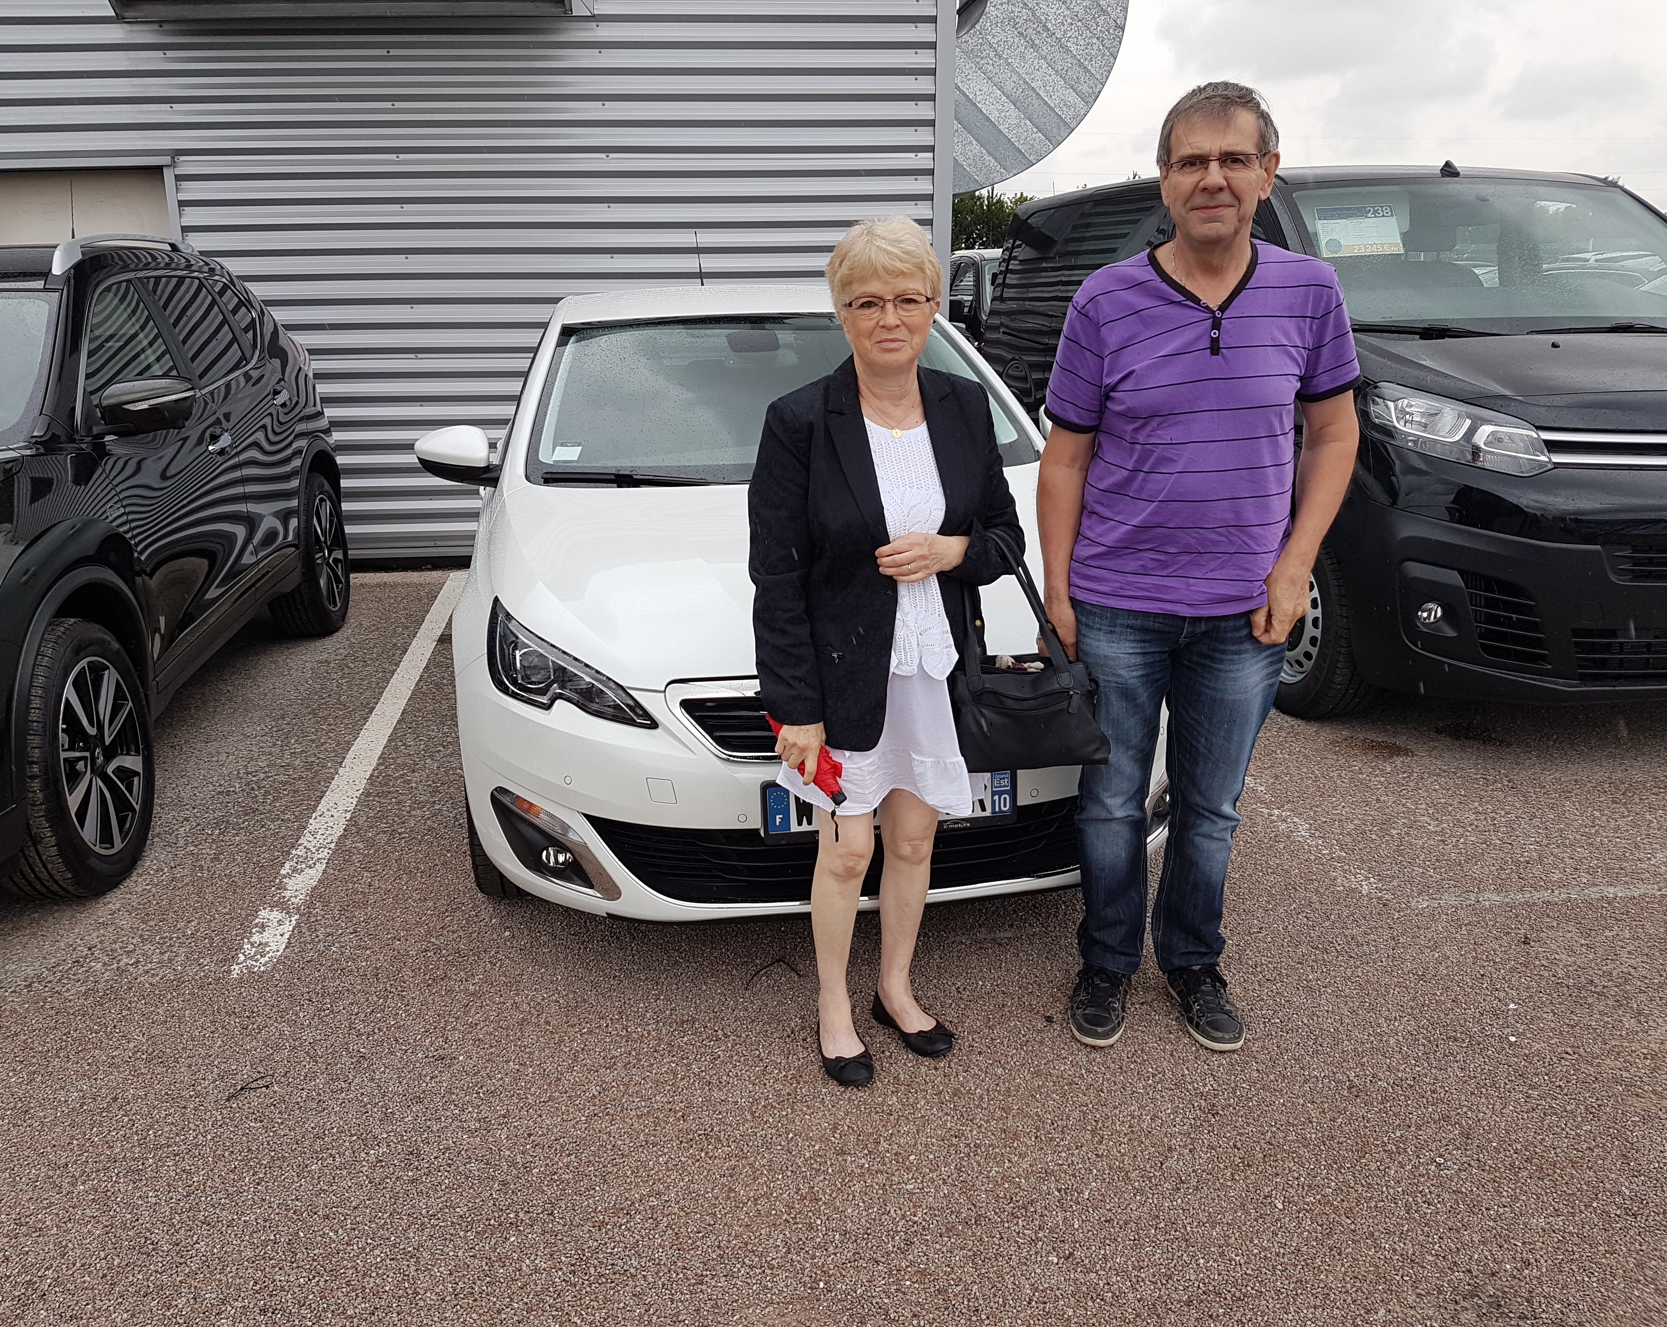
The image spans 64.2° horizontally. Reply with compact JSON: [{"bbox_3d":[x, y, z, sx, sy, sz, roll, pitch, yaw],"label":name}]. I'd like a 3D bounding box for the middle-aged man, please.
[{"bbox_3d":[0.684,-0.129,2.550,0.560,1.790,0.340,1,17,5],"label":"middle-aged man"}]

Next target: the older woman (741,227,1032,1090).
[{"bbox_3d":[0.098,0.005,2.463,0.480,1.590,0.360,-5,17,-14],"label":"older woman"}]

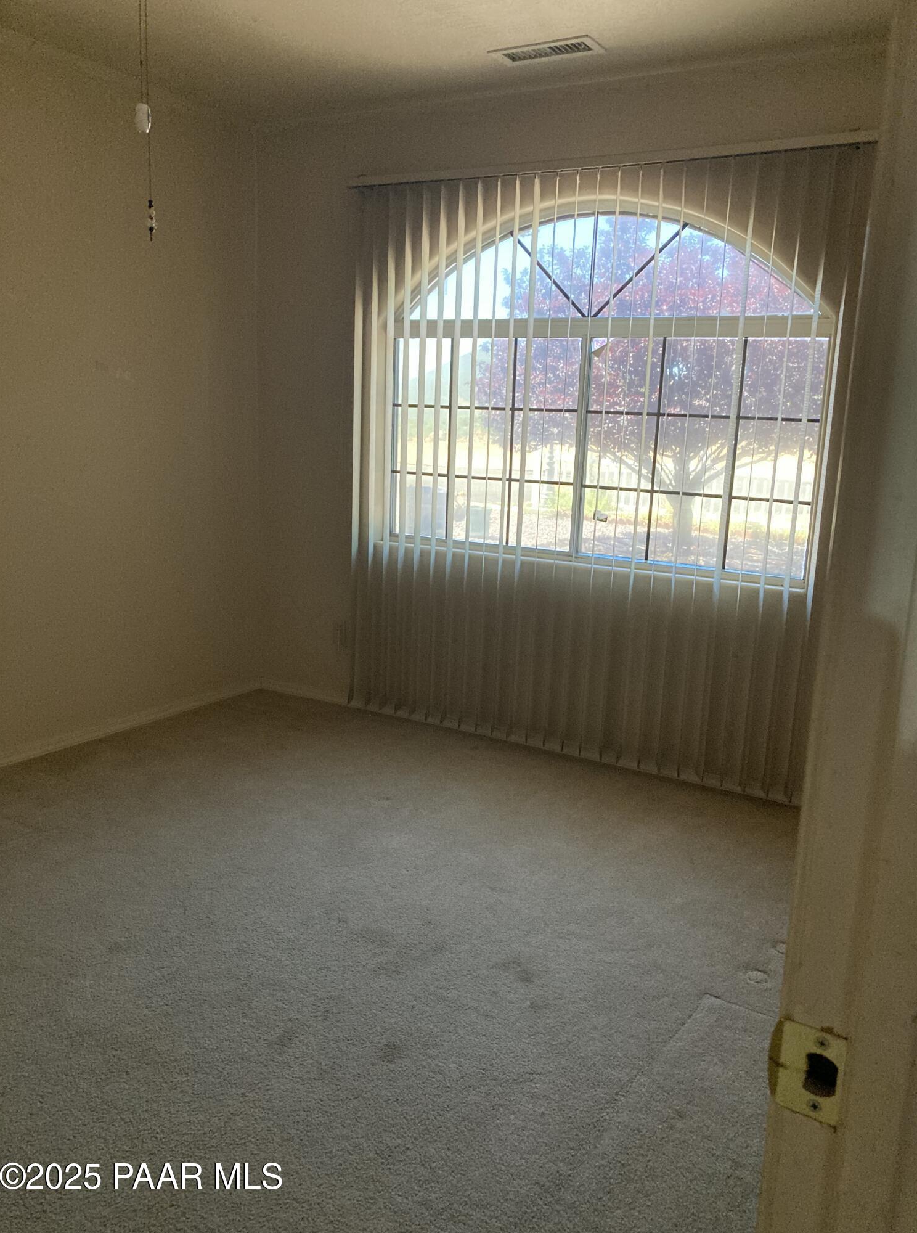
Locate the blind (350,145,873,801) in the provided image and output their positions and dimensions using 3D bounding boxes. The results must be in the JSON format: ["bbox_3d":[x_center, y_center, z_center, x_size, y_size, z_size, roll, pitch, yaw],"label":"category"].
[{"bbox_3d":[0.386,-0.540,3.674,1.941,2.135,0.095,9,14,29],"label":"blind"}]

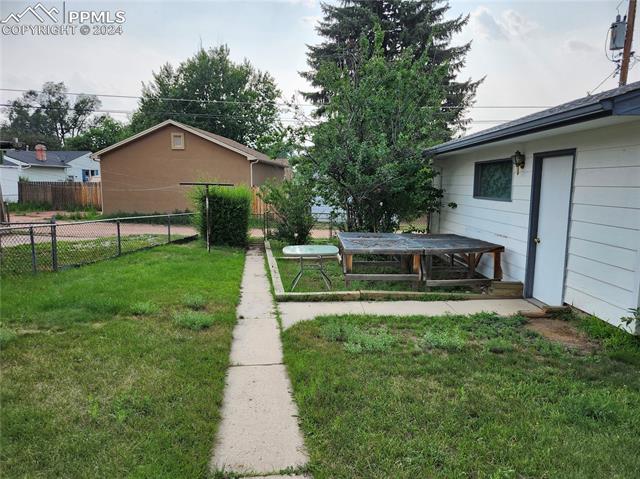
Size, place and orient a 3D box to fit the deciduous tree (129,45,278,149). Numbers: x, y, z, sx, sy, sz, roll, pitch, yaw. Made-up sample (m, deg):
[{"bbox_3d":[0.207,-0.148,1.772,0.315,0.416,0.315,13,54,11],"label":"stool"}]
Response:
[{"bbox_3d":[-10.138,-10.093,37.492,13.300,13.800,12.000,0,8,-1],"label":"deciduous tree"}]

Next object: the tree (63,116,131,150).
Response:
[{"bbox_3d":[-25.289,-9.561,49.169,8.200,9.400,8.000,0,8,-1],"label":"tree"}]

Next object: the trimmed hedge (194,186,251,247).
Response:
[{"bbox_3d":[-3.369,-0.859,14.818,1.850,2.050,1.600,0,8,-1],"label":"trimmed hedge"}]

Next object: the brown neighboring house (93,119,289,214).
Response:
[{"bbox_3d":[-7.345,-4.526,27.544,9.200,5.120,9.600,1,8,5],"label":"brown neighboring house"}]

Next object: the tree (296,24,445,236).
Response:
[{"bbox_3d":[1.623,-2.920,12.926,4.500,6.550,4.300,0,8,-1],"label":"tree"}]

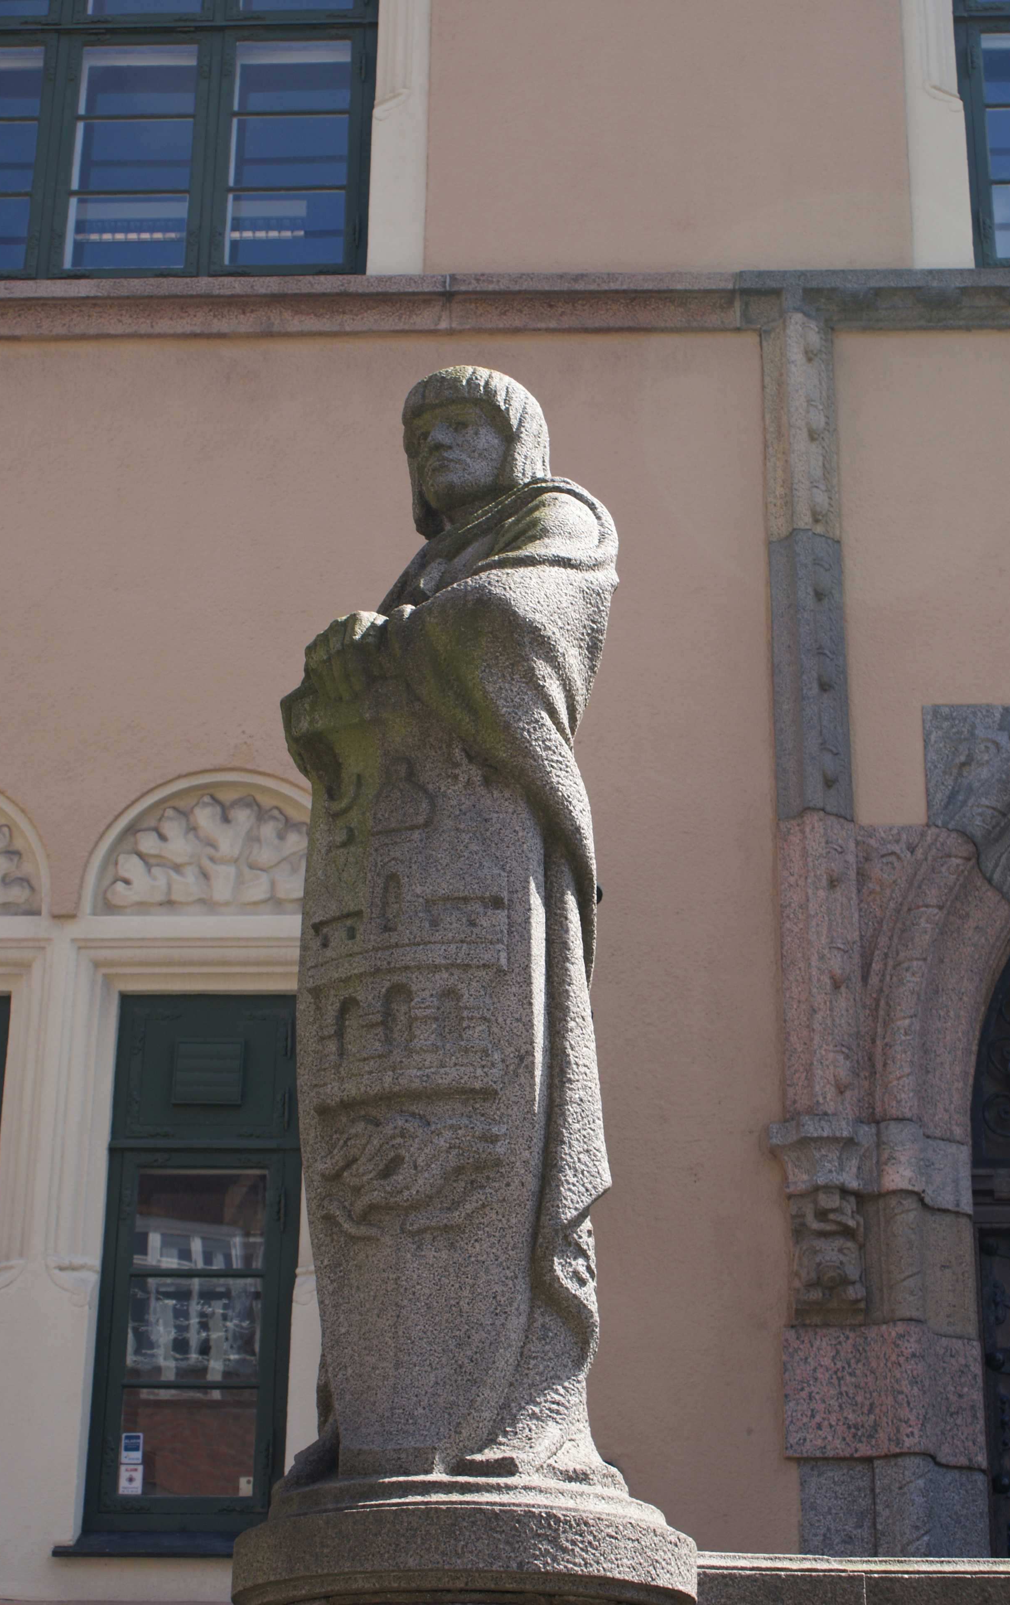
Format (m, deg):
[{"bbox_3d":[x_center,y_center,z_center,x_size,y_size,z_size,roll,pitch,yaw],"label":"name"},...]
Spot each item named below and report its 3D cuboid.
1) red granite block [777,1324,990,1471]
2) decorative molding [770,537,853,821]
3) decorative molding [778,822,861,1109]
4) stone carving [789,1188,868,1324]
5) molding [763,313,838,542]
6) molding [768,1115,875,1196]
[{"bbox_3d":[1.279,1.990,9.056,0.662,0.440,0.364,0,-23,2],"label":"red granite block"},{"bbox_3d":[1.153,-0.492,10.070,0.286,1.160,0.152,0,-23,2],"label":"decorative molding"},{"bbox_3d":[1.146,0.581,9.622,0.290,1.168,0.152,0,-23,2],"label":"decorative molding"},{"bbox_3d":[1.111,1.543,9.184,0.258,0.470,0.202,0,-23,2],"label":"stone carving"},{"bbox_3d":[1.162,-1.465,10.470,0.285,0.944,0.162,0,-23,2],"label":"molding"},{"bbox_3d":[1.115,1.220,9.324,0.369,0.253,0.192,0,-23,2],"label":"molding"}]

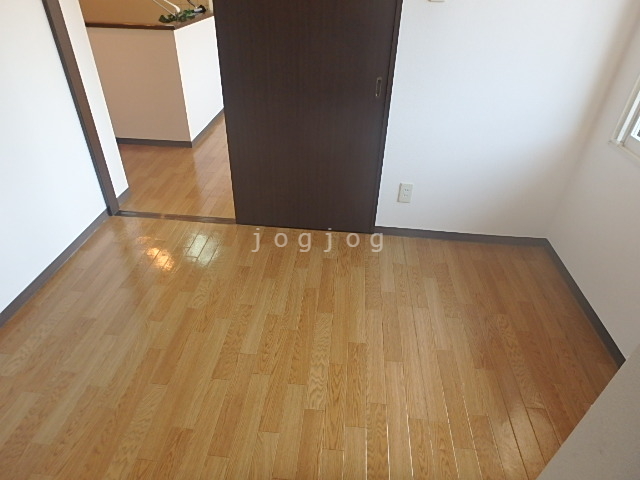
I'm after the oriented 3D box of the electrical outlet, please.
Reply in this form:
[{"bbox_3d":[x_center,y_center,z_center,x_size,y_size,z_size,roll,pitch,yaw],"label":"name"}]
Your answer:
[{"bbox_3d":[0.492,-0.271,2.230,0.070,0.120,0.012,4,35,3],"label":"electrical outlet"}]

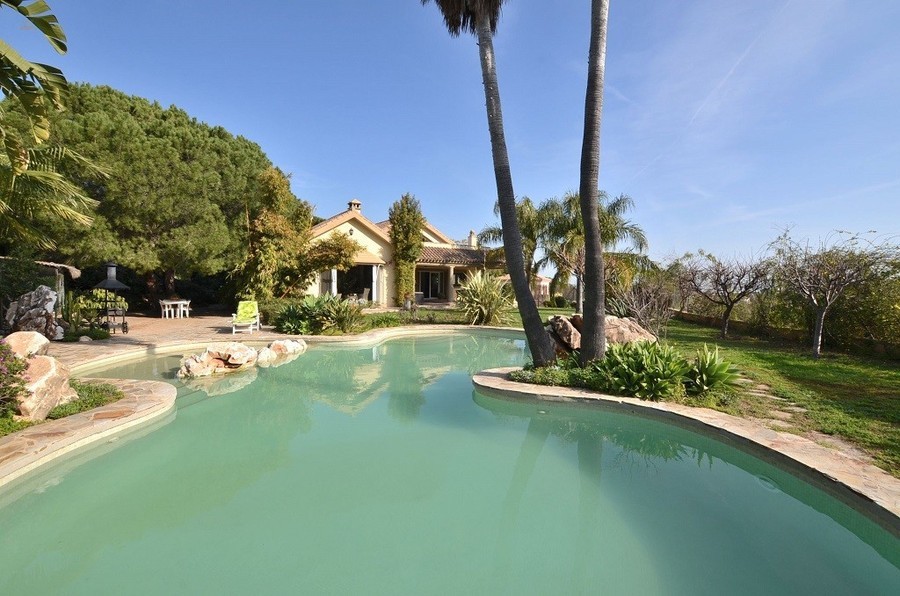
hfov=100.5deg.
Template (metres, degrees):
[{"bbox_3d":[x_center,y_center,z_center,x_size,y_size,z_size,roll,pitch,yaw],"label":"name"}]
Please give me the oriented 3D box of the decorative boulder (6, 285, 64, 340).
[{"bbox_3d":[-11.767,0.365,10.623,1.100,1.520,1.150,2,3,42],"label":"decorative boulder"}]

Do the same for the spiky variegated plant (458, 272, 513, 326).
[{"bbox_3d":[1.348,-0.019,14.211,2.100,2.000,2.100,0,2,0],"label":"spiky variegated plant"}]

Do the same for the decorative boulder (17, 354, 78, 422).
[{"bbox_3d":[-5.108,1.047,4.726,0.620,0.630,0.600,2,3,42],"label":"decorative boulder"}]

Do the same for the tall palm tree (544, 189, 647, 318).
[{"bbox_3d":[6.450,-1.930,16.936,4.400,5.600,4.400,1,2,21],"label":"tall palm tree"}]

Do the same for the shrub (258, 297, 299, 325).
[{"bbox_3d":[-6.422,0.507,13.932,1.500,0.970,1.300,-1,3,-23],"label":"shrub"}]

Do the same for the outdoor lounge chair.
[{"bbox_3d":[-6.310,0.603,11.664,0.680,0.960,0.980,-1,2,-15],"label":"outdoor lounge chair"}]

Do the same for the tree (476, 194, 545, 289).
[{"bbox_3d":[3.192,-1.850,17.440,3.500,5.400,3.500,0,2,10],"label":"tree"}]

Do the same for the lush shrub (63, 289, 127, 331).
[{"bbox_3d":[-11.865,0.349,12.524,1.600,1.400,1.500,-2,3,-43],"label":"lush shrub"}]

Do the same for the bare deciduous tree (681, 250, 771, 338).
[{"bbox_3d":[7.808,-0.075,10.606,2.100,2.400,2.100,2,3,36],"label":"bare deciduous tree"}]

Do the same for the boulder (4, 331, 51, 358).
[{"bbox_3d":[-9.012,0.943,7.944,0.700,0.580,0.720,2,3,42],"label":"boulder"}]

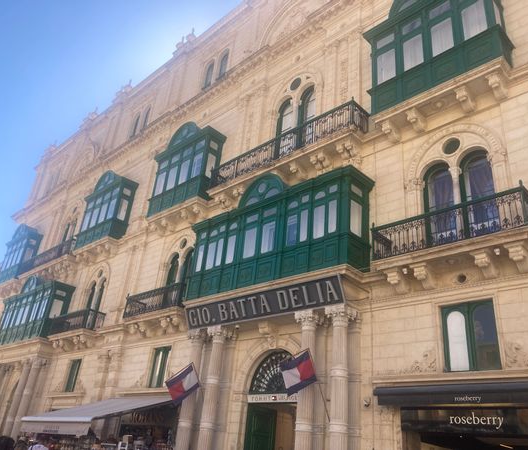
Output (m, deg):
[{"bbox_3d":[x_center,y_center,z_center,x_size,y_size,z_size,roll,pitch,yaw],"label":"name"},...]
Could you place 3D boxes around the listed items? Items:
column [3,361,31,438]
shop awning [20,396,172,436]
[{"bbox_3d":[-13.794,10.284,26.776,0.575,5.410,0.575,-19,-34,41],"label":"column"},{"bbox_3d":[-6.345,7.240,18.572,4.715,1.483,3.393,-19,-34,41],"label":"shop awning"}]

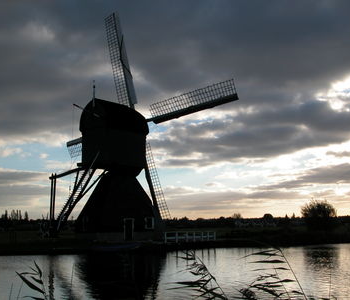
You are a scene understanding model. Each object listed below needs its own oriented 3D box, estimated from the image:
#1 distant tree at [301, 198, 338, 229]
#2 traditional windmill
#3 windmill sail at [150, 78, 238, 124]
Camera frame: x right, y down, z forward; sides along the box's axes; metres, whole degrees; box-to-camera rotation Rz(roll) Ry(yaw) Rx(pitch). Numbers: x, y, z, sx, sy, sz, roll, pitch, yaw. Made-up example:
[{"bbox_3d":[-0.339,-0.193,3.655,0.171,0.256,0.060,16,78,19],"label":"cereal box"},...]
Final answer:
[{"bbox_3d":[25.565,11.500,92.000,6.369,5.838,6.051,-2,-8,15],"label":"distant tree"},{"bbox_3d":[-7.318,-3.628,57.476,27.262,26.547,16.679,-6,-10,38],"label":"traditional windmill"},{"bbox_3d":[1.350,-4.949,57.034,12.648,2.200,0.600,-14,-1,38],"label":"windmill sail"}]

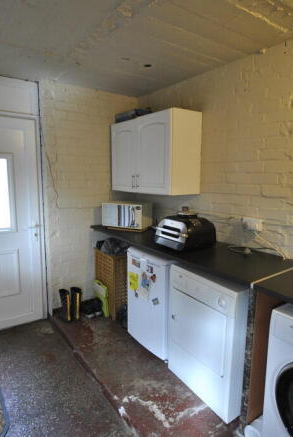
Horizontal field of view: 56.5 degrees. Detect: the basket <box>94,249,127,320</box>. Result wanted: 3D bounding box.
[{"bbox_3d":[-0.308,0.685,3.043,0.350,0.655,0.450,-5,10,-35],"label":"basket"}]

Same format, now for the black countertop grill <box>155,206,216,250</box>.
[{"bbox_3d":[0.329,0.080,2.252,0.410,0.280,0.315,-8,13,-43],"label":"black countertop grill"}]

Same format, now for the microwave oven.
[{"bbox_3d":[-0.197,-0.039,2.933,0.456,0.246,0.296,4,9,22],"label":"microwave oven"}]

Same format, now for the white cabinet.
[{"bbox_3d":[0.056,-0.622,2.751,0.342,0.711,1.010,-5,10,-35],"label":"white cabinet"}]

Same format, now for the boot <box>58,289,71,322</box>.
[{"bbox_3d":[-0.858,0.860,2.824,0.105,0.345,0.260,-3,9,-25],"label":"boot"}]

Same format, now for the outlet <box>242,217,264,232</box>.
[{"bbox_3d":[0.799,0.045,2.041,0.040,0.087,0.147,-5,10,-35],"label":"outlet"}]

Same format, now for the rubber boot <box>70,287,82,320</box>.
[{"bbox_3d":[-0.751,0.855,2.869,0.105,0.345,0.260,-2,9,-21],"label":"rubber boot"}]

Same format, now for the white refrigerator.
[{"bbox_3d":[0.227,0.701,2.429,0.560,0.843,0.550,-5,10,-35],"label":"white refrigerator"}]

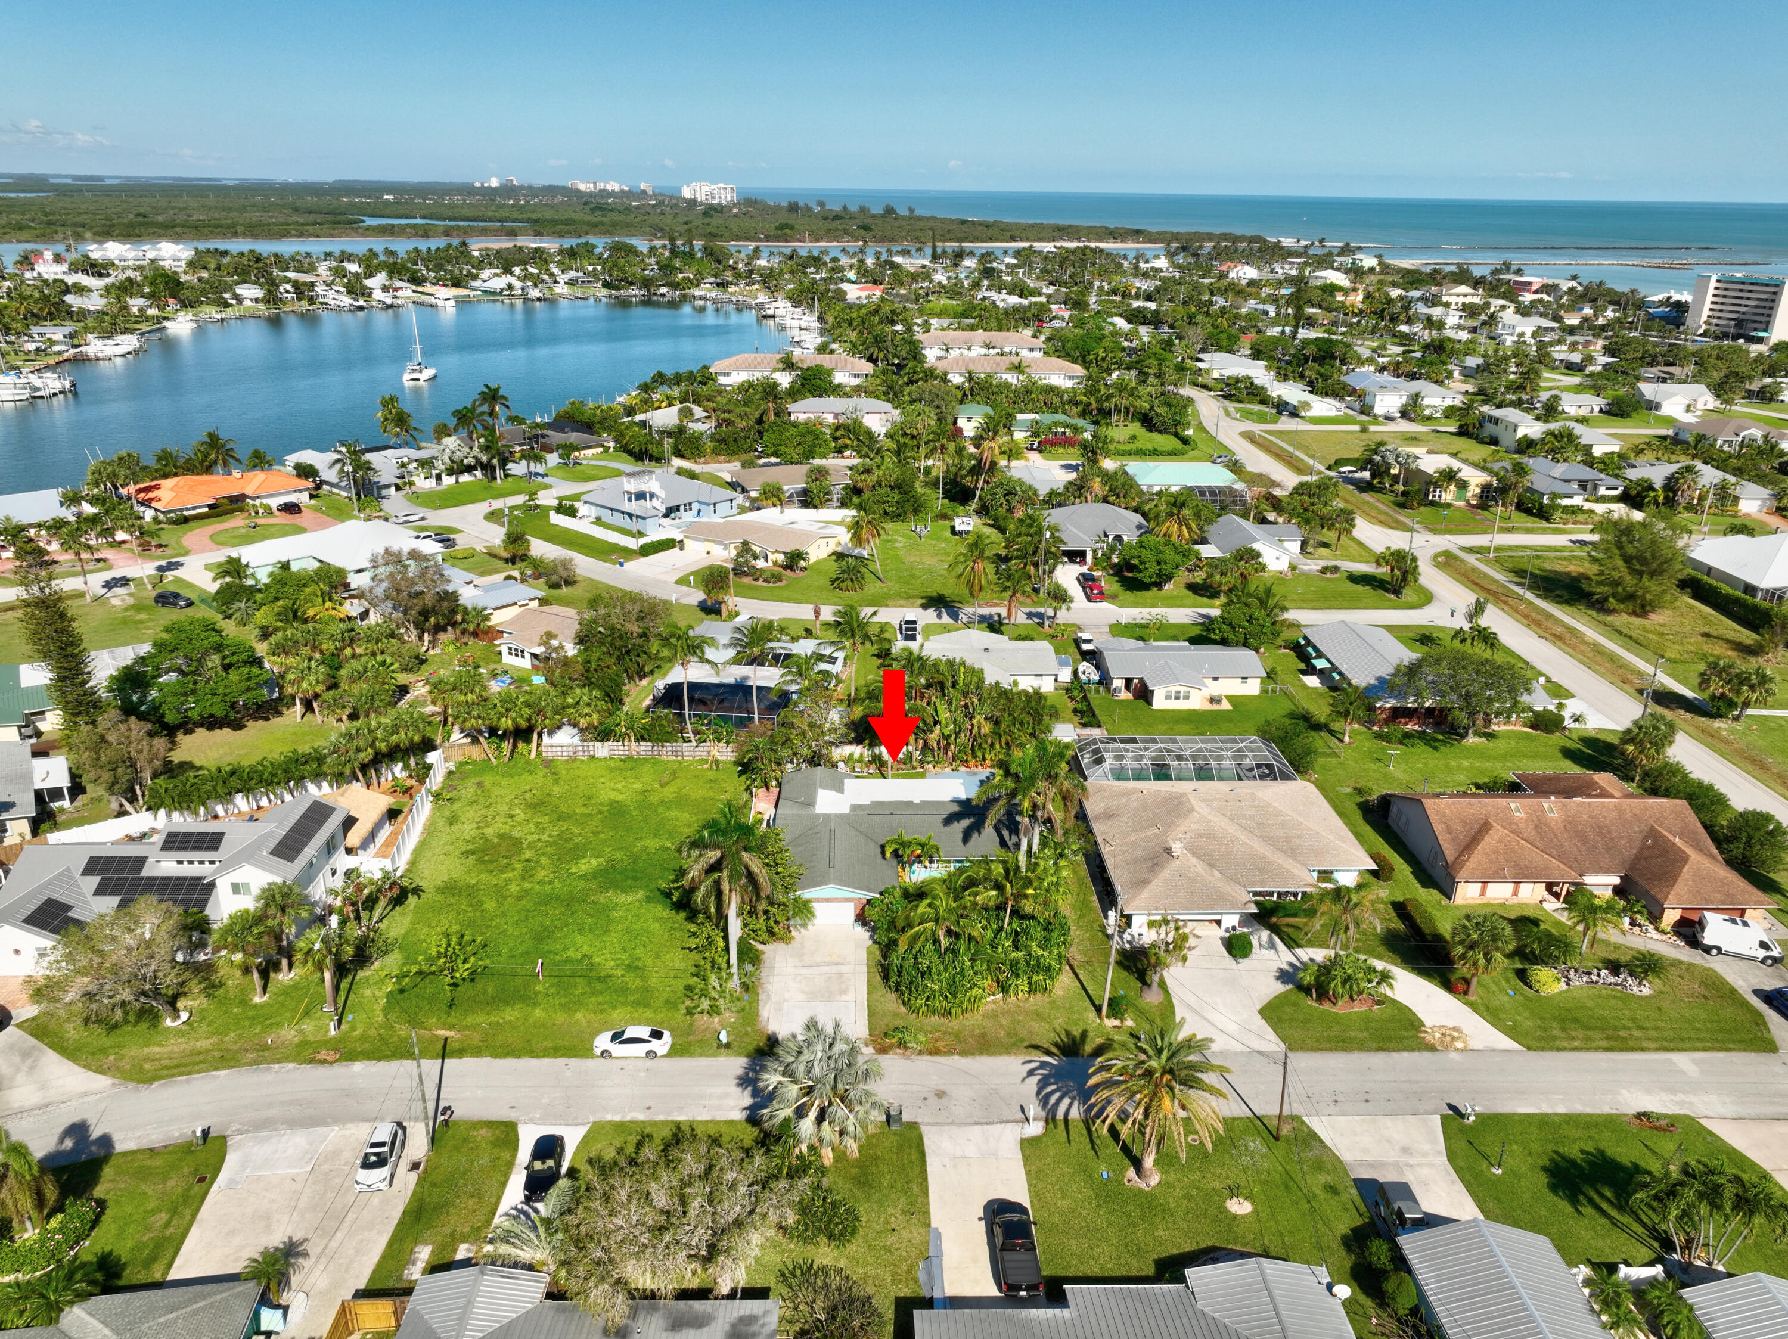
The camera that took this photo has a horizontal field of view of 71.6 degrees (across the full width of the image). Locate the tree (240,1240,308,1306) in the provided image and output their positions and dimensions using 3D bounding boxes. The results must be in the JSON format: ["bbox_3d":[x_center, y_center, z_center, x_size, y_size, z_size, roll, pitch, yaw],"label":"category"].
[{"bbox_3d":[-30.579,29.768,60.764,2.700,3.500,2.700,1,21,0],"label":"tree"}]

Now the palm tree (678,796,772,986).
[{"bbox_3d":[-11.071,15.504,83.136,6.200,14.200,6.200,0,21,-2],"label":"palm tree"}]

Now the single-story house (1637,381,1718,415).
[{"bbox_3d":[205.837,-71.769,326.440,19.500,5.600,19.500,-1,21,-4],"label":"single-story house"}]

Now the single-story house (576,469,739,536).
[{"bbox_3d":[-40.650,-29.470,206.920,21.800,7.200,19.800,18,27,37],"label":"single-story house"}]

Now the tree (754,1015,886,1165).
[{"bbox_3d":[-3.995,24.085,69.131,7.200,8.700,7.200,1,21,0],"label":"tree"}]

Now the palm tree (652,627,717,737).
[{"bbox_3d":[-19.530,2.180,119.270,6.000,12.600,6.000,1,21,0],"label":"palm tree"}]

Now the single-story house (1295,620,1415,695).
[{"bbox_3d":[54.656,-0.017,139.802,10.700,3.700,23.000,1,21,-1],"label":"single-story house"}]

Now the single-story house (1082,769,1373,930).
[{"bbox_3d":[27.300,14.000,101.190,21.300,5.000,22.000,0,21,-1],"label":"single-story house"}]

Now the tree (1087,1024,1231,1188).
[{"bbox_3d":[14.260,24.220,68.650,7.700,9.300,7.500,1,21,0],"label":"tree"}]

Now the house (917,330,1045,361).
[{"bbox_3d":[27.780,-103.390,396.950,40.500,8.400,20.500,-1,21,-4],"label":"house"}]

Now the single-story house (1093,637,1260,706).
[{"bbox_3d":[32.102,0.097,138.684,17.600,3.700,14.600,1,21,-1],"label":"single-story house"}]

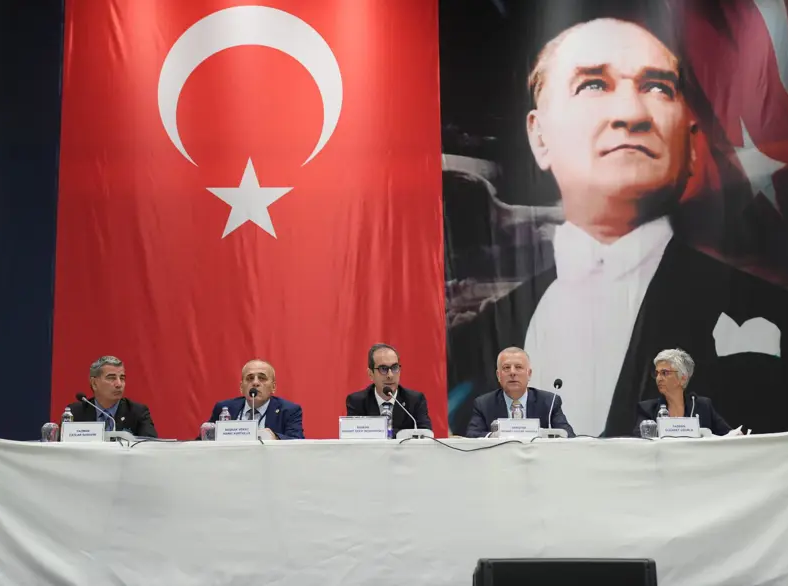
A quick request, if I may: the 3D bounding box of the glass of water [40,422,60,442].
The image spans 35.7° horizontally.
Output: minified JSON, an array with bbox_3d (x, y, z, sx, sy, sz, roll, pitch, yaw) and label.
[{"bbox_3d":[-1.671,0.681,5.950,0.083,0.095,0.083,-1,-9,0],"label":"glass of water"}]

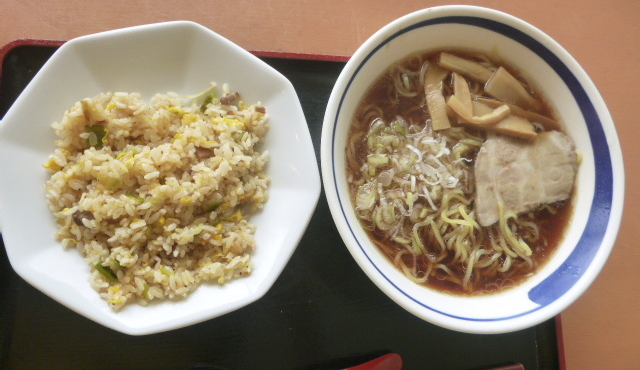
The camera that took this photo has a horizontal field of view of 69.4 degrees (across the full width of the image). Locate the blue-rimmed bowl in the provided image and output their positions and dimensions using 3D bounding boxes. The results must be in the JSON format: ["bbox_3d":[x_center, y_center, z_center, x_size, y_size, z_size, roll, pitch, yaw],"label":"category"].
[{"bbox_3d":[0.093,-0.009,0.325,0.206,0.081,0.206,2,81,-12],"label":"blue-rimmed bowl"}]

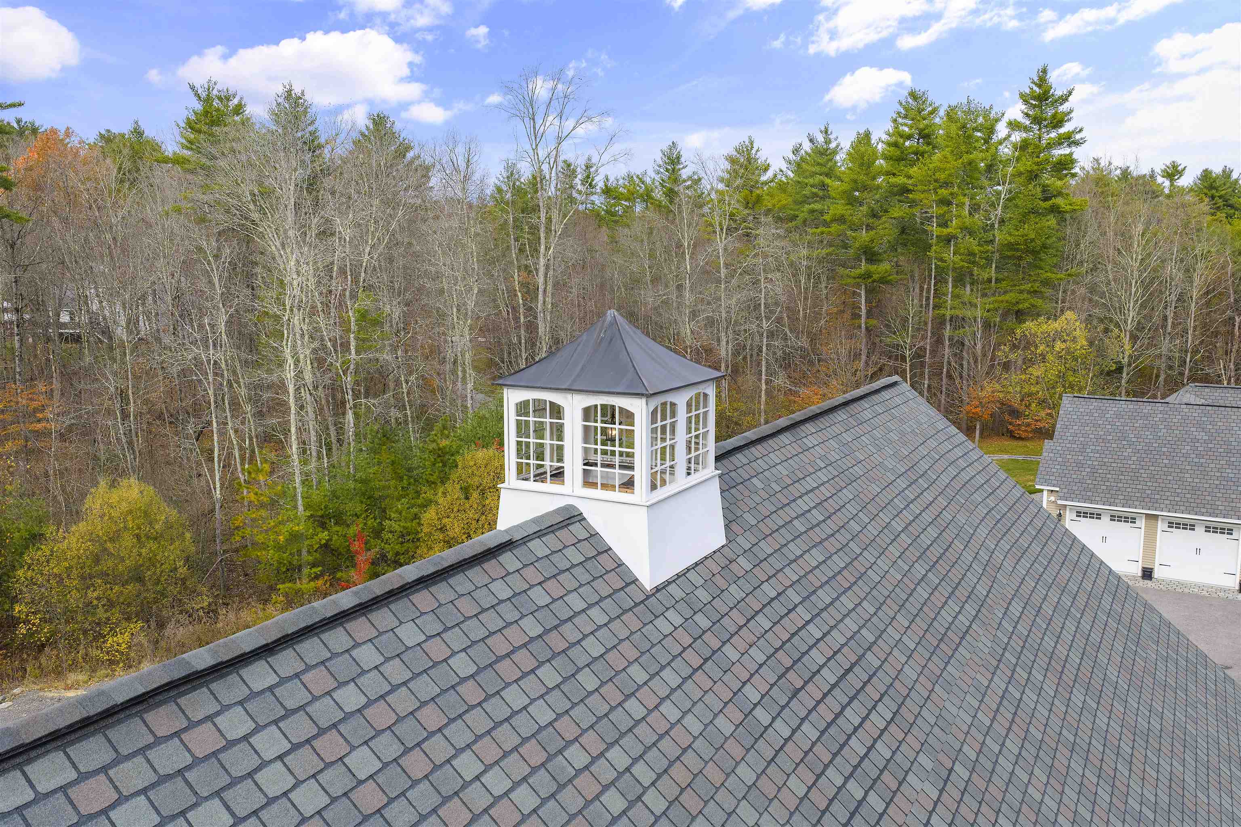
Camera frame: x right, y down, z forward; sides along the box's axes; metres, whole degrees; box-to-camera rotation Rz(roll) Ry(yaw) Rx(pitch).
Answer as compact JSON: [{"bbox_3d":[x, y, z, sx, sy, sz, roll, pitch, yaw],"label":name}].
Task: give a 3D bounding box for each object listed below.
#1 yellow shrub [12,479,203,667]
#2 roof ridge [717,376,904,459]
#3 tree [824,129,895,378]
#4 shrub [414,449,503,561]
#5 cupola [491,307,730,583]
[{"bbox_3d":[-17.706,5.119,33.716,5.800,5.681,5.600,-5,10,-28],"label":"yellow shrub"},{"bbox_3d":[3.490,-0.078,16.886,0.380,0.200,11.100,5,10,29],"label":"roof ridge"},{"bbox_3d":[17.497,-9.278,71.676,5.300,22.913,5.300,2,9,13],"label":"tree"},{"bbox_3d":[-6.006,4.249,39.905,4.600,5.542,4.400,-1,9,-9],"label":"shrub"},{"bbox_3d":[-0.075,0.219,10.432,1.850,2.658,1.850,5,10,29],"label":"cupola"}]

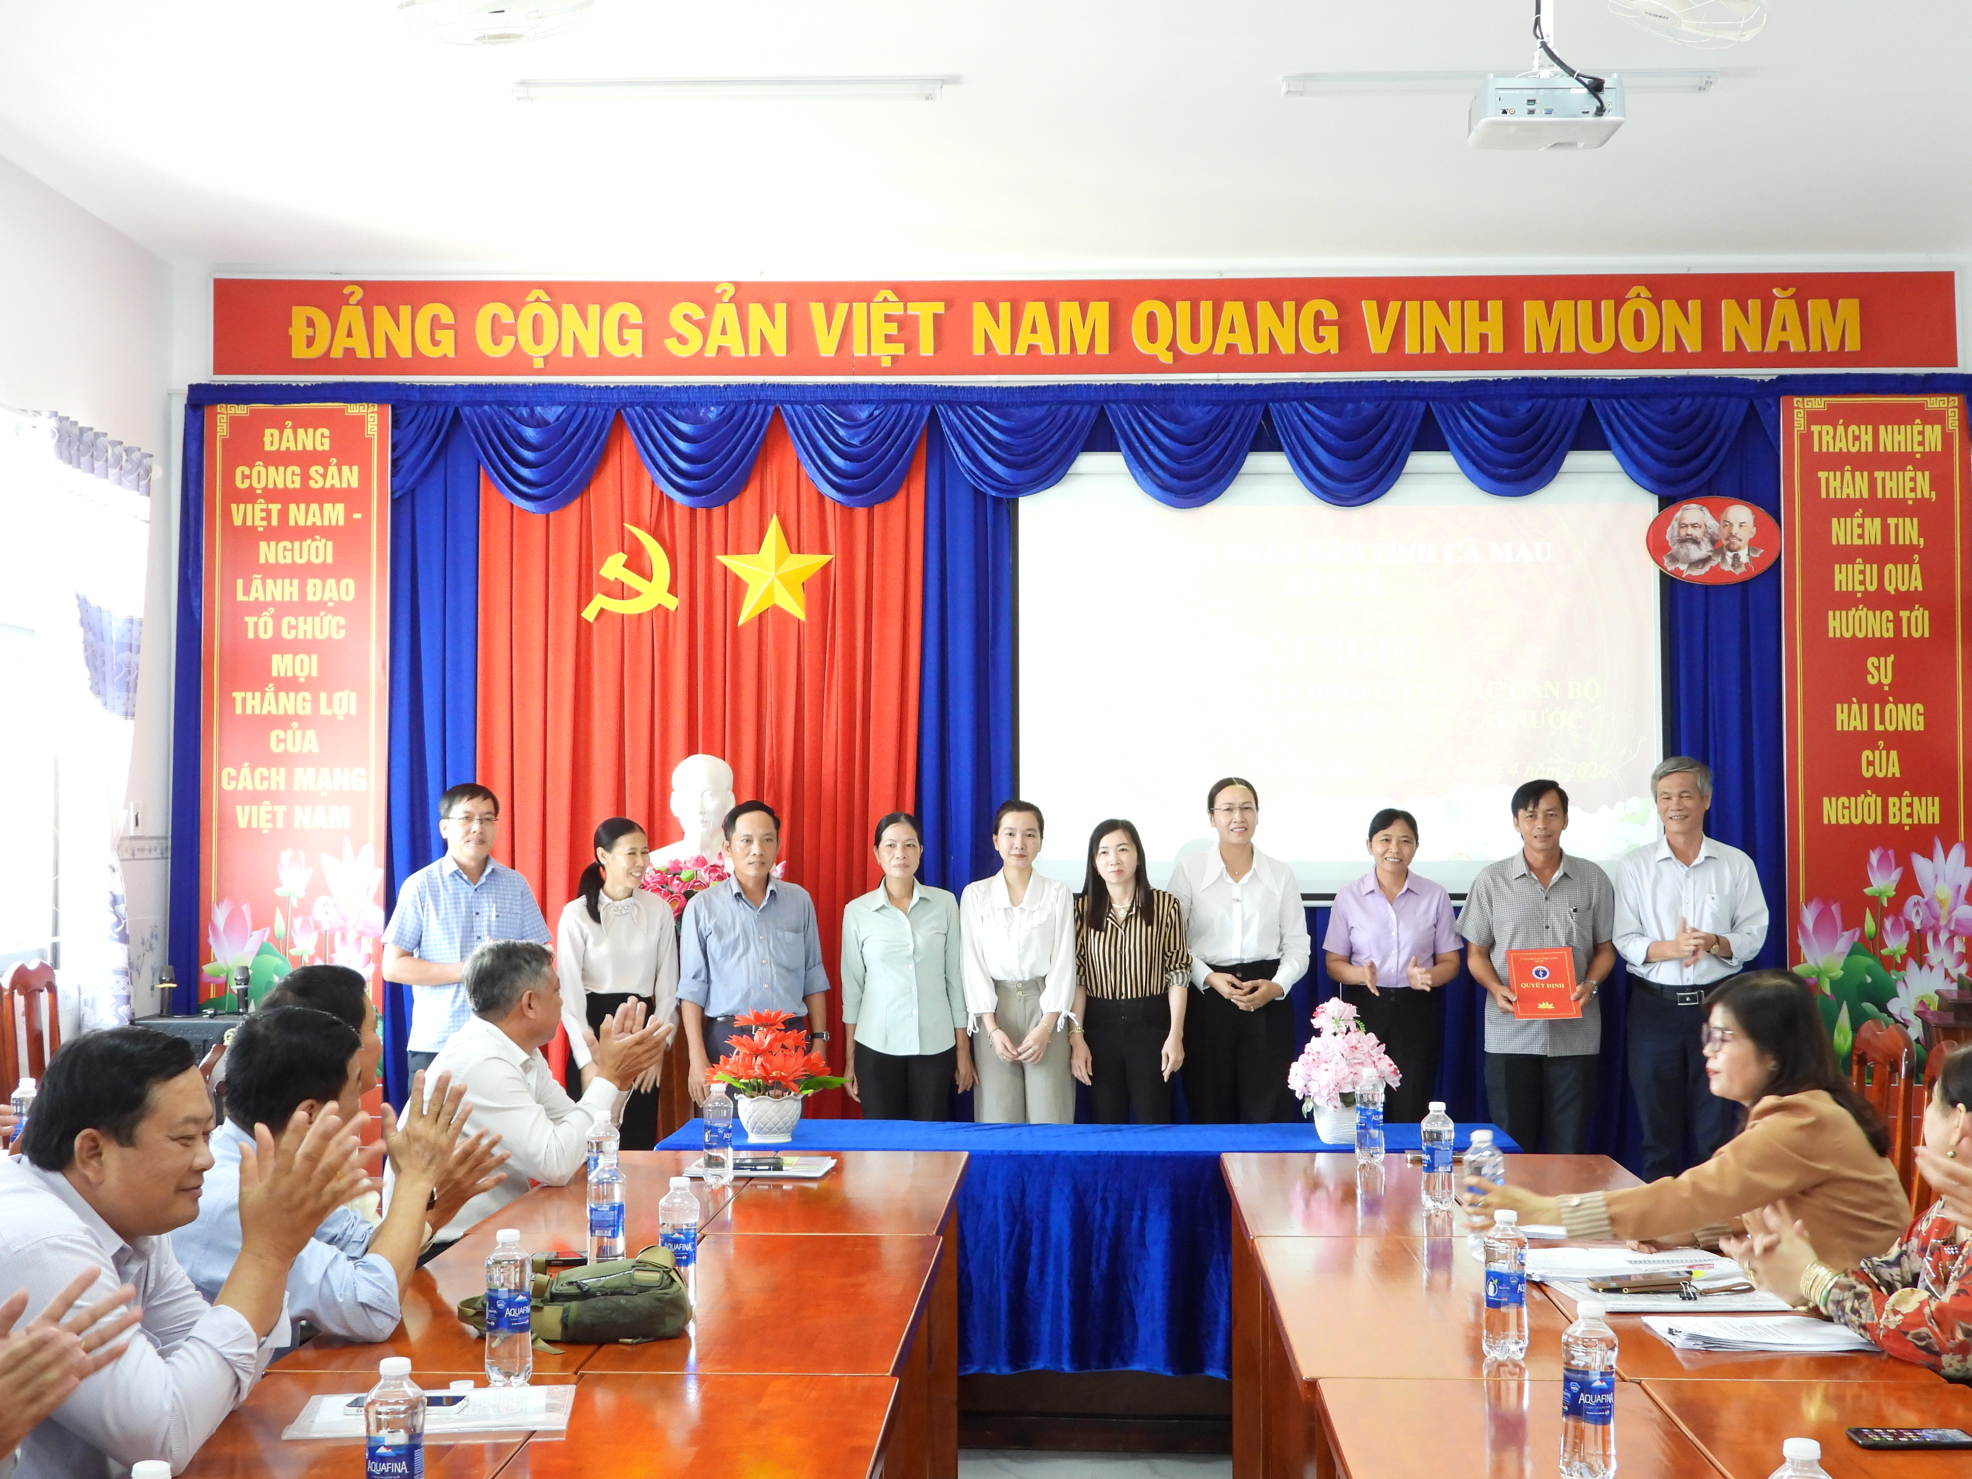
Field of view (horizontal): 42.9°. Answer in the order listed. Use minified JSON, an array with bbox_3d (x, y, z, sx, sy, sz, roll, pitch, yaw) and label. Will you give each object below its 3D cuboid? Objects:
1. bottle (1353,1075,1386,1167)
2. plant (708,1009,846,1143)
[{"bbox_3d":[0.889,0.871,5.810,0.065,0.217,0.065,0,-2,3],"label":"bottle"},{"bbox_3d":[-0.519,0.833,6.215,0.335,0.335,0.310,0,-2,3],"label":"plant"}]

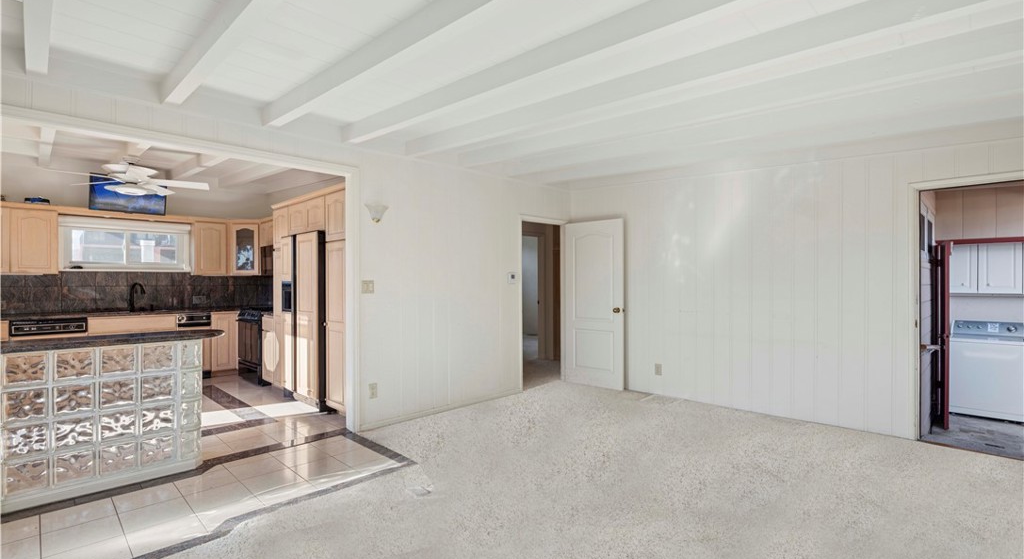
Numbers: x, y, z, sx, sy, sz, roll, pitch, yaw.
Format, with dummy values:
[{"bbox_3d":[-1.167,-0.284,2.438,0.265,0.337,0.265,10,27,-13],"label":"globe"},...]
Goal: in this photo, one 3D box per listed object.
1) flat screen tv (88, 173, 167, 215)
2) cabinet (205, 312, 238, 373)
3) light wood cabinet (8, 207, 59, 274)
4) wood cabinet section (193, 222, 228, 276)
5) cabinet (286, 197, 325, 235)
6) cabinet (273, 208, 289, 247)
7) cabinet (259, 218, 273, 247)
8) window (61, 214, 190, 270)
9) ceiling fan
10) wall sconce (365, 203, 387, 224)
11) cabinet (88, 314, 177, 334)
[{"bbox_3d":[-4.766,-1.045,5.676,0.070,0.430,0.735,15,10,43],"label":"flat screen tv"},{"bbox_3d":[-4.171,0.880,6.469,0.580,0.820,0.380,0,0,44],"label":"cabinet"},{"bbox_3d":[-5.555,-0.436,5.291,0.320,0.760,0.390,0,0,44],"label":"light wood cabinet"},{"bbox_3d":[-4.231,-0.429,6.351,0.320,0.763,0.390,0,0,43],"label":"wood cabinet section"},{"bbox_3d":[-1.987,-0.666,5.049,1.000,0.390,0.600,0,0,44],"label":"cabinet"},{"bbox_3d":[-2.511,-0.639,5.557,0.450,0.440,0.600,0,0,44],"label":"cabinet"},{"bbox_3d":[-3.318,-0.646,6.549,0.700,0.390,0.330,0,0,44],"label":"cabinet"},{"bbox_3d":[-5.031,-0.435,5.989,0.120,0.680,1.320,0,0,44],"label":"window"},{"bbox_3d":[-3.876,-1.036,4.620,1.300,0.390,1.300,0,0,44],"label":"ceiling fan"},{"bbox_3d":[-1.193,-0.581,4.005,0.130,0.175,0.200,0,0,44],"label":"wall sconce"},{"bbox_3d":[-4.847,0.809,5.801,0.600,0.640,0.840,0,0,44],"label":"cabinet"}]

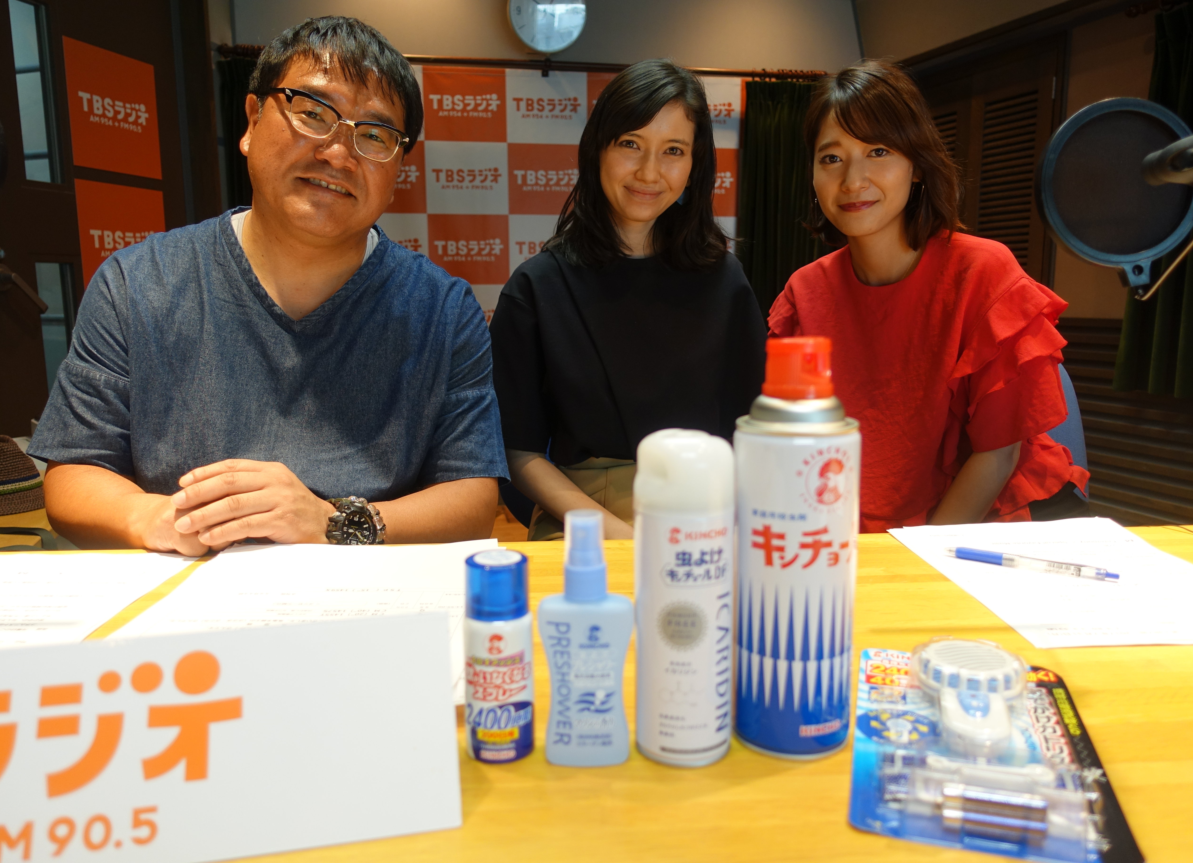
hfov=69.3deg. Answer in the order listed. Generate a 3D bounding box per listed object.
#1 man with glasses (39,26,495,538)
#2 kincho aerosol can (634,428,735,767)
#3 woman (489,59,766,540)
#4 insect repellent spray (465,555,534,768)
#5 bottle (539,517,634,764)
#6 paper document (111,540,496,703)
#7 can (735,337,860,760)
[{"bbox_3d":[-0.383,0.179,1.064,0.580,1.290,0.680,-2,8,-14],"label":"man with glasses"},{"bbox_3d":[0.049,0.090,0.482,0.053,0.178,0.053,-1,8,0],"label":"kincho aerosol can"},{"bbox_3d":[0.046,0.147,1.232,0.460,1.300,0.750,-1,8,0],"label":"woman"},{"bbox_3d":[-0.055,0.124,0.485,0.036,0.111,0.036,-1,8,-2],"label":"insect repellent spray"},{"bbox_3d":[-0.006,0.112,0.476,0.052,0.137,0.031,0,8,4],"label":"bottle"},{"bbox_3d":[-0.230,0.146,0.713,0.295,0.008,0.380,-2,8,-9],"label":"paper document"},{"bbox_3d":[0.113,0.062,0.490,0.066,0.229,0.066,-1,8,0],"label":"can"}]

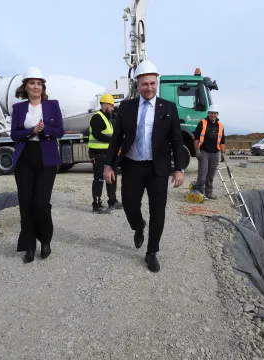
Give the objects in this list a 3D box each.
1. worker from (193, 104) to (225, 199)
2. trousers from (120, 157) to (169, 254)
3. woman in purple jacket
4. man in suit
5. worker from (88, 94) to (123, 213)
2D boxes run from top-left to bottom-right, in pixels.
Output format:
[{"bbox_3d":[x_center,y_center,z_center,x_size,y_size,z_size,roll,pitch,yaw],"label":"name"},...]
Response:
[{"bbox_3d":[1.489,-0.545,6.479,0.620,1.810,0.420,1,6,6],"label":"worker"},{"bbox_3d":[0.116,0.202,3.099,0.420,0.940,0.620,0,6,2],"label":"trousers"},{"bbox_3d":[-0.873,-0.137,3.073,0.490,1.760,0.420,0,6,-5],"label":"woman in purple jacket"},{"bbox_3d":[0.115,-0.157,3.071,0.720,1.860,0.680,0,6,2],"label":"man in suit"},{"bbox_3d":[-0.393,-0.397,5.227,0.520,1.820,0.520,2,7,21],"label":"worker"}]

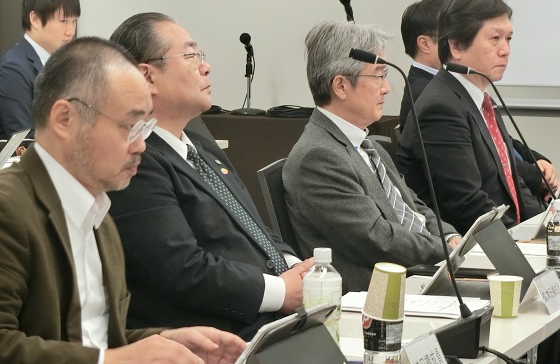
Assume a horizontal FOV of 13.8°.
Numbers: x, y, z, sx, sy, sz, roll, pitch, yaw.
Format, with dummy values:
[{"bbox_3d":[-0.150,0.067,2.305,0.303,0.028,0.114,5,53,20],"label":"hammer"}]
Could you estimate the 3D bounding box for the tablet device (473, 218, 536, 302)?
[{"bbox_3d":[0.481,0.165,4.857,0.020,0.175,0.250,-35,-5,18],"label":"tablet device"}]

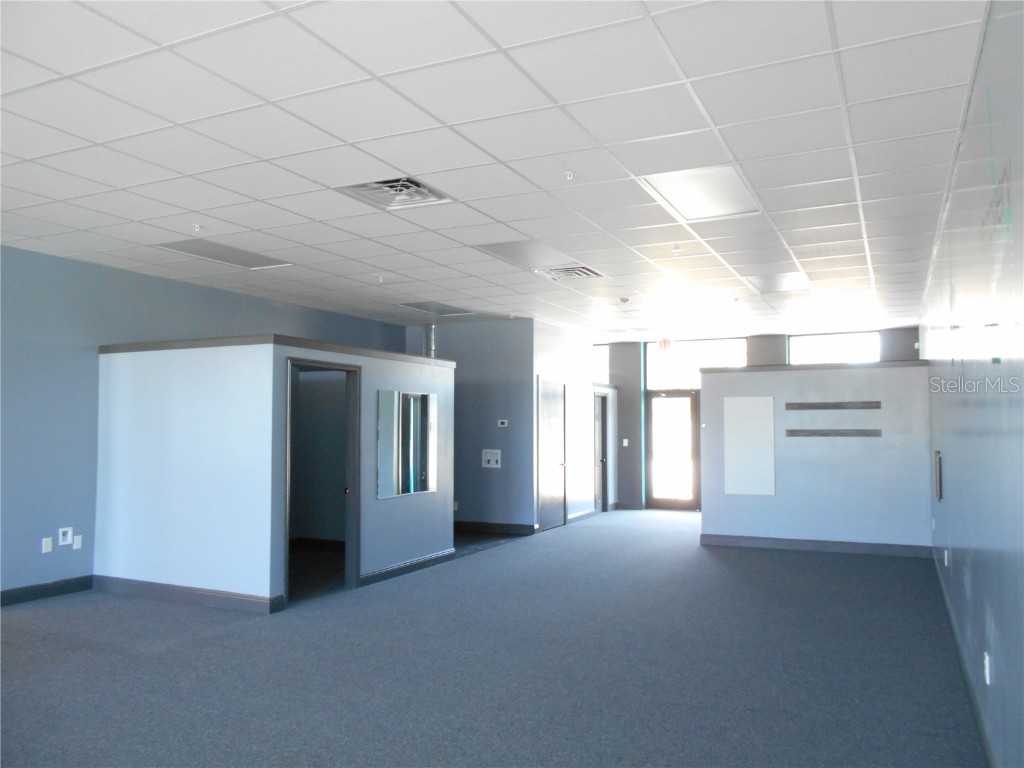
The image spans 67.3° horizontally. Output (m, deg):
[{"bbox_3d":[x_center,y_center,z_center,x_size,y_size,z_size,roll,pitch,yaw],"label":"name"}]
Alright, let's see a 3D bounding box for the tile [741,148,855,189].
[{"bbox_3d":[1.720,-1.285,4.598,0.605,0.020,0.605,-1,-3,26],"label":"tile"}]

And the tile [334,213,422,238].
[{"bbox_3d":[-1.039,-1.221,5.911,0.600,0.020,0.600,-1,-3,26],"label":"tile"}]

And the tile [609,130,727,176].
[{"bbox_3d":[0.886,-1.289,4.290,0.600,0.020,0.600,-1,-3,26],"label":"tile"}]

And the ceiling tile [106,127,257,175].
[{"bbox_3d":[-1.831,-1.301,4.292,0.600,0.020,0.600,-1,-3,26],"label":"ceiling tile"}]

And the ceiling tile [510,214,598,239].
[{"bbox_3d":[0.331,-1.233,5.984,0.605,0.020,0.605,-1,-3,26],"label":"ceiling tile"}]

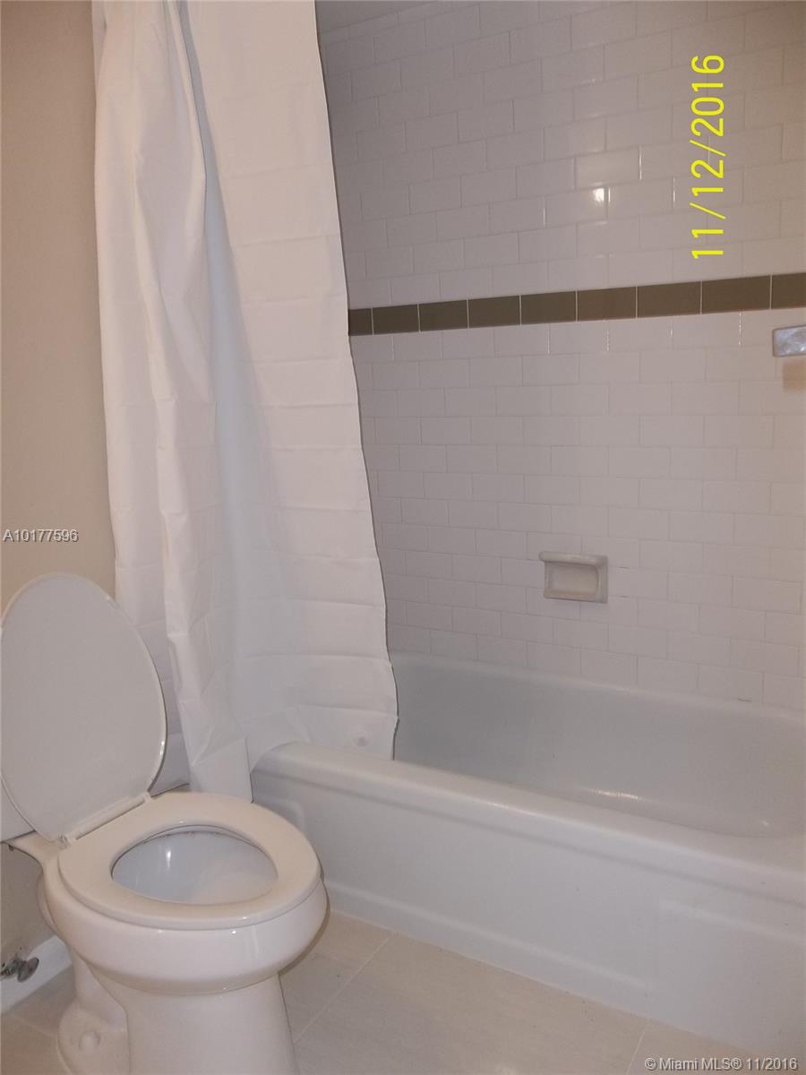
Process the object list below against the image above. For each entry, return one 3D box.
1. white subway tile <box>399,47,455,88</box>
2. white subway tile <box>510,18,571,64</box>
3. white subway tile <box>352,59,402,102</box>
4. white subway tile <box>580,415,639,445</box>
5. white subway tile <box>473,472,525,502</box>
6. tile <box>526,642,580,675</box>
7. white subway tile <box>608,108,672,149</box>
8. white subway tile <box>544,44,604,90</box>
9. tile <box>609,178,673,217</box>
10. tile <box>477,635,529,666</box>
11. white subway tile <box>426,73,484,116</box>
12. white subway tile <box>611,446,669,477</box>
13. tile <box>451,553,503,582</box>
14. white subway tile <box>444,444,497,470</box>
[{"bbox_3d":[0.066,-1.214,2.168,0.152,0.076,0.009,4,14,29],"label":"white subway tile"},{"bbox_3d":[0.330,-1.174,1.986,0.152,0.076,0.009,4,14,30],"label":"white subway tile"},{"bbox_3d":[-0.070,-1.249,2.292,0.153,0.076,0.009,4,14,29],"label":"white subway tile"},{"bbox_3d":[0.538,-0.280,2.170,0.153,0.076,0.009,4,14,29],"label":"white subway tile"},{"bbox_3d":[0.264,-0.136,2.295,0.152,0.076,0.008,4,14,30],"label":"white subway tile"},{"bbox_3d":[0.420,0.333,2.319,0.152,0.076,0.008,4,14,30],"label":"tile"},{"bbox_3d":[0.550,-0.952,1.950,0.152,0.076,0.009,4,14,29],"label":"white subway tile"},{"bbox_3d":[0.401,-1.097,1.970,0.152,0.076,0.010,4,14,30],"label":"white subway tile"},{"bbox_3d":[0.552,-0.790,1.955,0.152,0.076,0.010,4,14,30],"label":"tile"},{"bbox_3d":[0.289,0.325,2.413,0.152,0.076,0.009,4,14,29],"label":"tile"},{"bbox_3d":[0.138,-1.119,2.120,0.152,0.076,0.008,4,14,30],"label":"white subway tile"},{"bbox_3d":[0.589,-0.187,2.079,0.152,0.076,0.009,4,14,30],"label":"white subway tile"},{"bbox_3d":[0.210,0.087,2.384,0.152,0.076,0.008,4,14,30],"label":"tile"},{"bbox_3d":[0.191,-0.216,2.315,0.152,0.076,0.010,4,14,30],"label":"white subway tile"}]

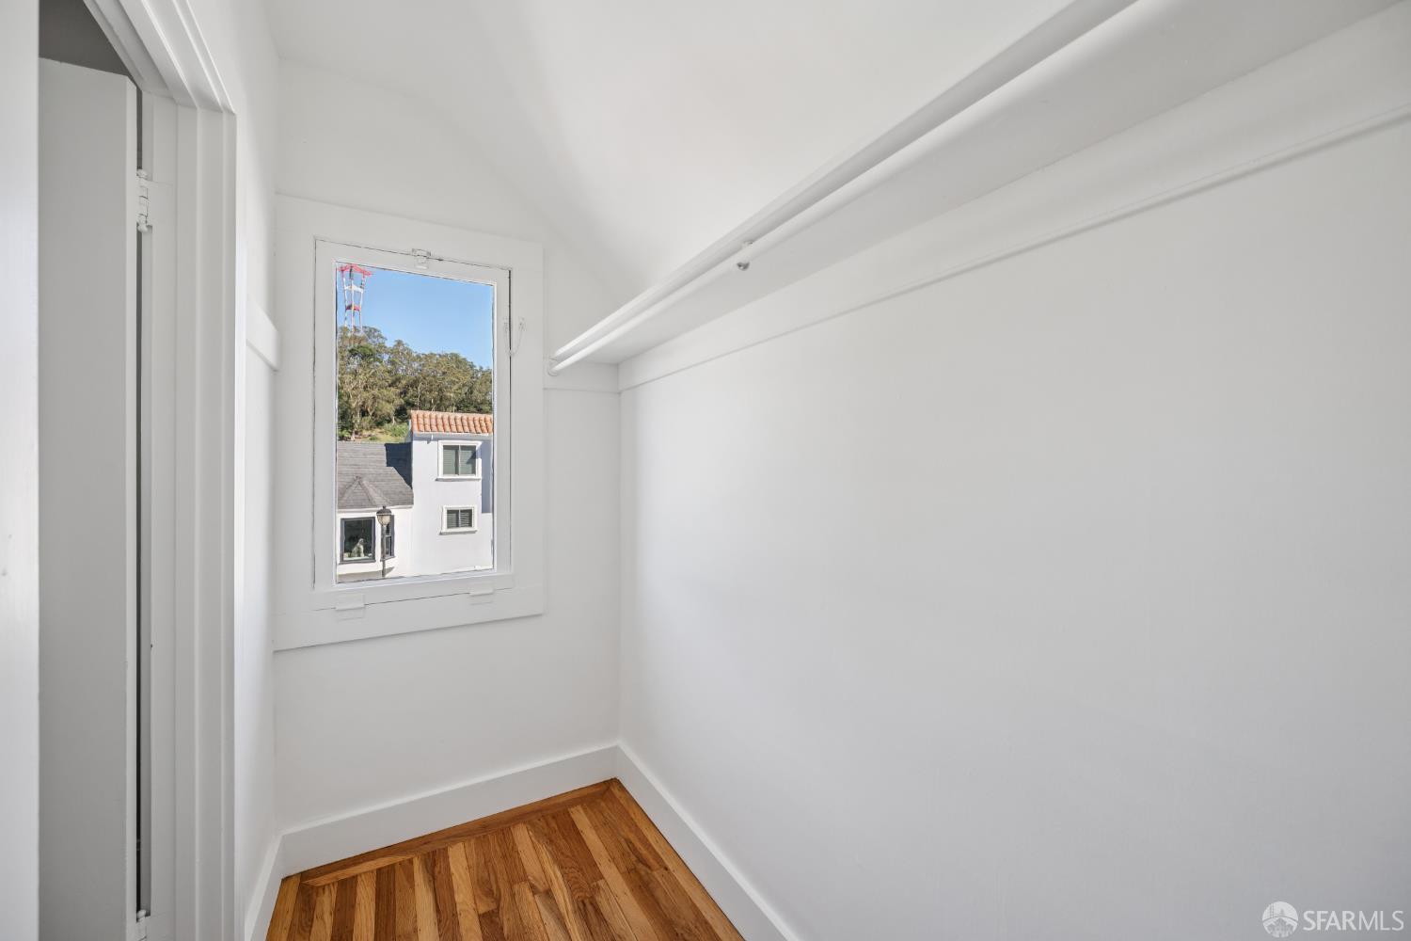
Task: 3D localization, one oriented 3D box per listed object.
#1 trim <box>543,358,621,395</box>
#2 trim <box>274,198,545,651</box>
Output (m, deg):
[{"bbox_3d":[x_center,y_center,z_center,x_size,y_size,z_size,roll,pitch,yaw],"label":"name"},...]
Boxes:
[{"bbox_3d":[-0.499,-0.377,2.213,0.308,0.120,0.022,0,-1,-30],"label":"trim"},{"bbox_3d":[-0.992,-0.161,1.930,0.827,1.443,0.035,0,-1,-30],"label":"trim"}]

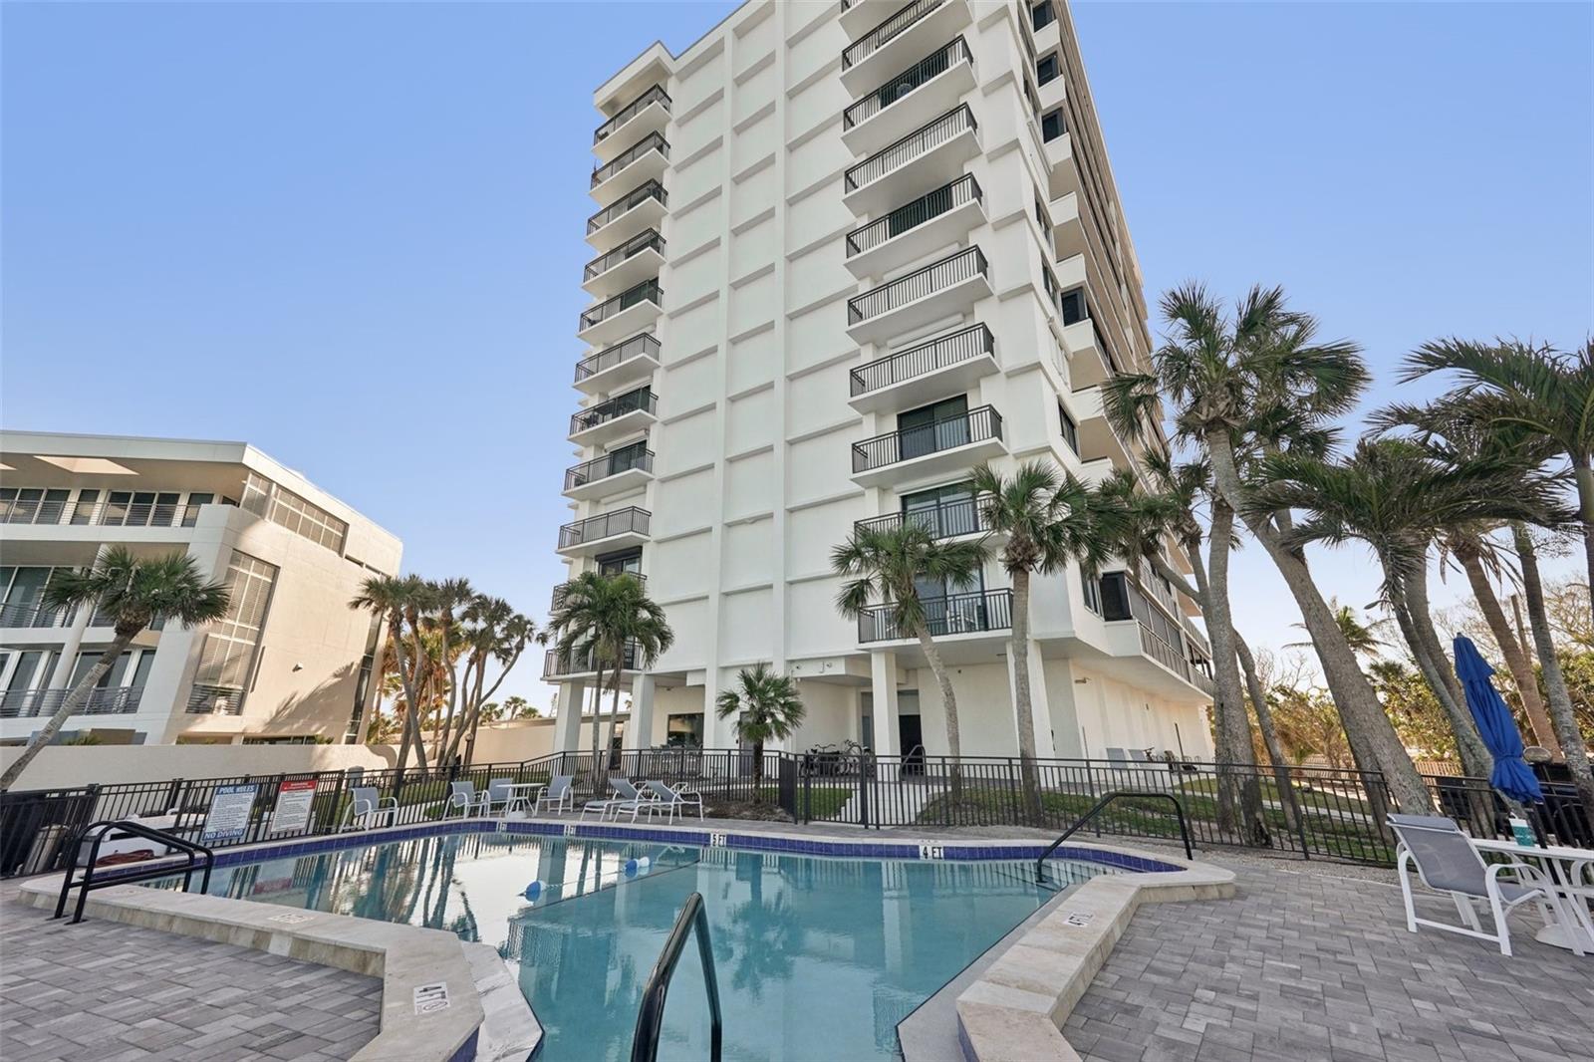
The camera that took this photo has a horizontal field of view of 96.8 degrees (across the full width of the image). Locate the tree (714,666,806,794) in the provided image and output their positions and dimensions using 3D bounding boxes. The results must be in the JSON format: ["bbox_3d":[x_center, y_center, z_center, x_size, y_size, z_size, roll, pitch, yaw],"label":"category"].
[{"bbox_3d":[-0.819,4.486,15.807,1.959,2.984,1.959,0,-16,0],"label":"tree"}]

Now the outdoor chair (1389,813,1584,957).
[{"bbox_3d":[5.369,2.764,5.617,0.800,0.880,0.700,2,-17,-5],"label":"outdoor chair"}]

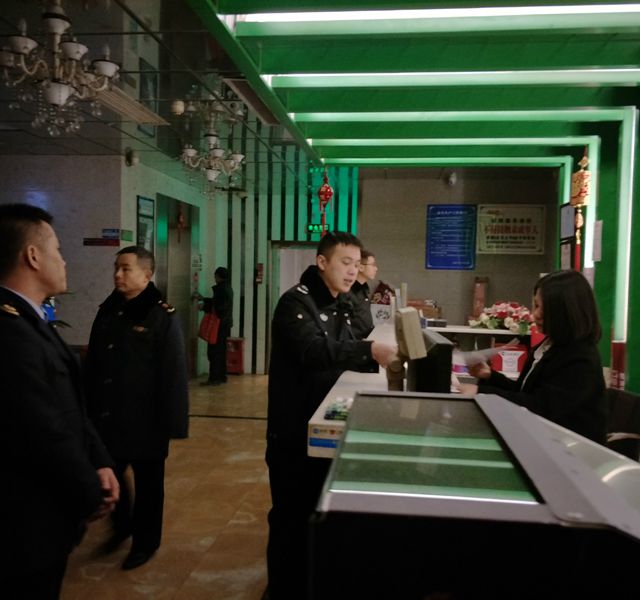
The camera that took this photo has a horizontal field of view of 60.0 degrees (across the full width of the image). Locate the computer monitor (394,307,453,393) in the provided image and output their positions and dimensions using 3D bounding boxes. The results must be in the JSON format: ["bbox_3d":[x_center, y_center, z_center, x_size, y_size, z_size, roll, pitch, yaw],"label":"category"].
[{"bbox_3d":[0.438,0.218,2.347,0.190,0.390,0.290,3,2,32],"label":"computer monitor"}]

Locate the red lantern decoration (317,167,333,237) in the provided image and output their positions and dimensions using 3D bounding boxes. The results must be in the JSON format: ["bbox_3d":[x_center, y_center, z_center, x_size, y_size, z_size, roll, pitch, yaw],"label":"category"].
[{"bbox_3d":[0.046,-1.003,5.737,0.150,0.710,0.150,2,2,9],"label":"red lantern decoration"}]

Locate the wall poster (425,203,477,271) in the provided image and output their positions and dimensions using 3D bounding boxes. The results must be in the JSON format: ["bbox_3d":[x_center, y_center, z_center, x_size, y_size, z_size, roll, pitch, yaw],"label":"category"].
[{"bbox_3d":[1.716,-0.820,7.240,0.623,0.841,0.030,2,2,9],"label":"wall poster"}]

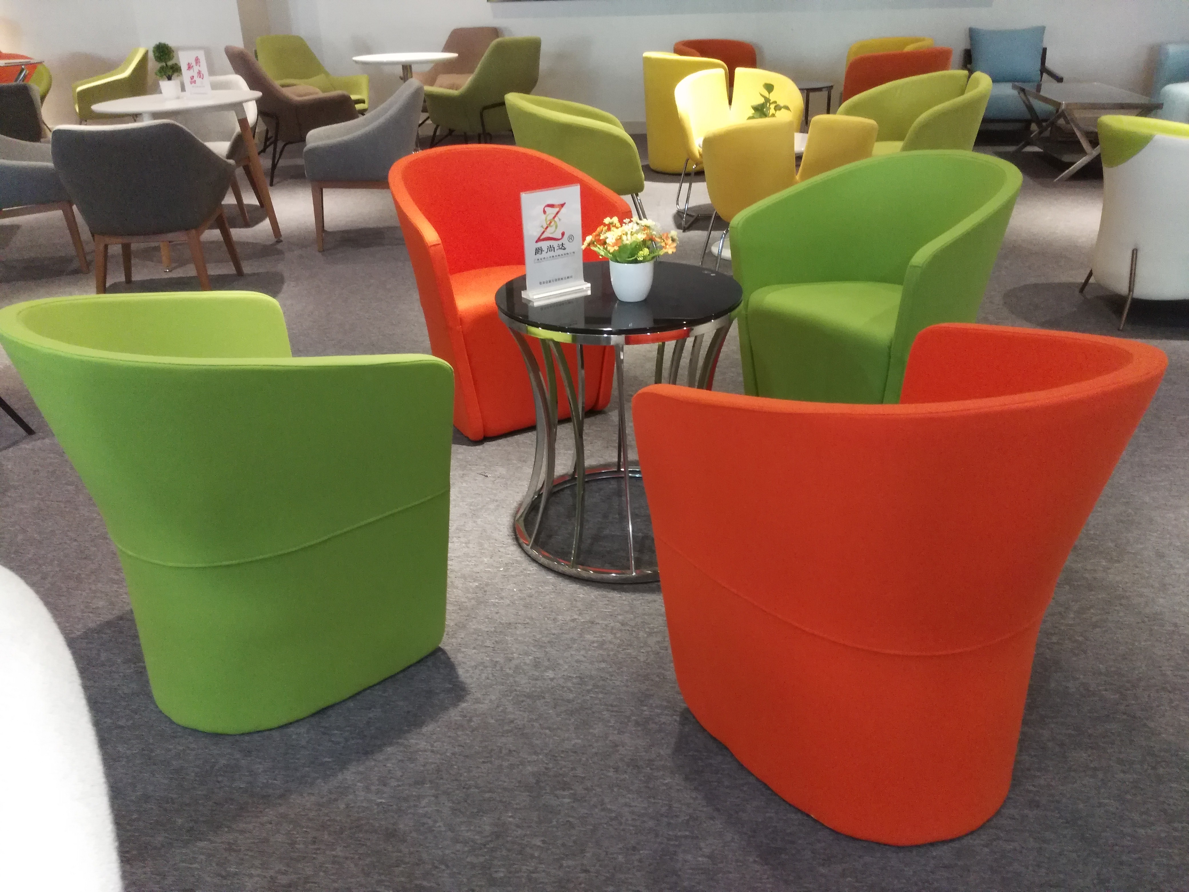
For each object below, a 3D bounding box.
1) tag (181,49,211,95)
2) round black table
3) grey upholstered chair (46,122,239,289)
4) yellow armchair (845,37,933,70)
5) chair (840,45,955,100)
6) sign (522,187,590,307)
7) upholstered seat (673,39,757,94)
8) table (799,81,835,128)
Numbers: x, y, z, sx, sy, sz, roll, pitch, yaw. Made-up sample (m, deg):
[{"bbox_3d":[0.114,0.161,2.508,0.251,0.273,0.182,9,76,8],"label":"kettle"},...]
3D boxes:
[{"bbox_3d":[-1.942,-1.805,4.683,0.118,0.215,0.050,-10,27,-17],"label":"tag"},{"bbox_3d":[0.061,-0.072,2.200,0.527,0.580,0.527,-1,25,1],"label":"round black table"},{"bbox_3d":[-1.890,-1.033,4.145,0.630,0.760,0.600,-6,26,-8],"label":"grey upholstered chair"},{"bbox_3d":[2.304,-2.807,7.613,0.600,0.755,0.640,-24,33,-39],"label":"yellow armchair"},{"bbox_3d":[2.121,-2.351,6.739,0.660,0.770,0.610,-14,28,-24],"label":"chair"},{"bbox_3d":[-0.085,-0.435,2.066,0.150,0.222,0.046,-16,29,-28],"label":"sign"},{"bbox_3d":[0.944,-2.777,7.586,0.650,0.750,0.620,-16,29,-27],"label":"upholstered seat"},{"bbox_3d":[1.401,-2.285,6.832,0.560,0.500,0.560,-2,26,0],"label":"table"}]

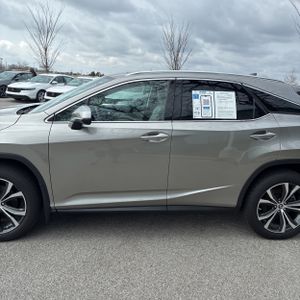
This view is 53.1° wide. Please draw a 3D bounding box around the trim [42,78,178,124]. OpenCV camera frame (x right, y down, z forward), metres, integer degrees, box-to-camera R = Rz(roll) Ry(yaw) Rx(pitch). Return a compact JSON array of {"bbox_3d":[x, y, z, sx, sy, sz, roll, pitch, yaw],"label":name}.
[{"bbox_3d":[-0.355,-0.485,2.861,1.230,0.430,0.140,-1,1,-6],"label":"trim"}]

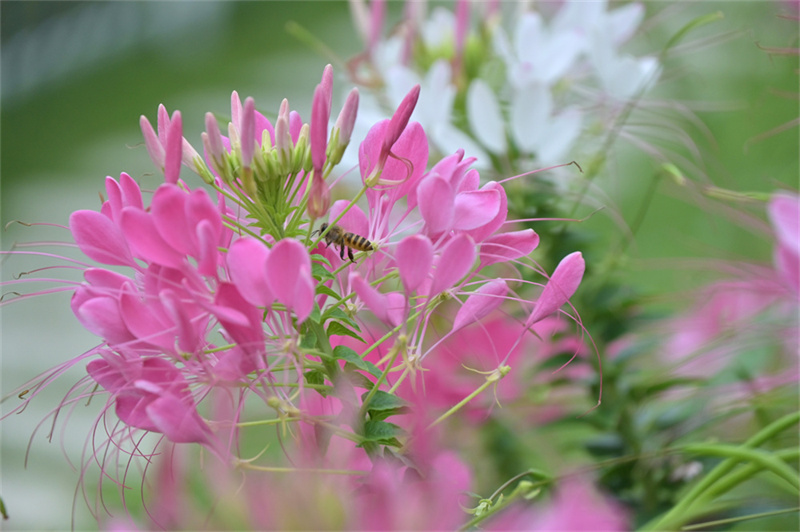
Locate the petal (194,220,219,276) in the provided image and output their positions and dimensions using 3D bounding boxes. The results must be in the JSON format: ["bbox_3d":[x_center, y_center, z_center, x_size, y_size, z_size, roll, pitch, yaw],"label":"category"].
[{"bbox_3d":[-0.044,-0.004,1.055,0.005,0.013,0.004,-11,7,-36],"label":"petal"}]

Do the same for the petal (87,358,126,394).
[{"bbox_3d":[-0.074,0.029,1.180,0.015,0.008,0.005,28,-11,-6],"label":"petal"}]

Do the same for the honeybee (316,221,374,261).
[{"bbox_3d":[-0.013,-0.005,1.050,0.014,0.007,0.006,21,3,-3],"label":"honeybee"}]

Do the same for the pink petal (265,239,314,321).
[{"bbox_3d":[-0.024,0.003,1.030,0.011,0.018,0.004,-3,-3,0],"label":"pink petal"}]

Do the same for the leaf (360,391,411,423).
[{"bbox_3d":[-0.003,0.029,0.985,0.010,0.005,0.005,12,31,9],"label":"leaf"}]

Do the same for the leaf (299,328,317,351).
[{"bbox_3d":[-0.024,0.019,1.205,0.004,0.006,0.003,9,-12,11],"label":"leaf"}]

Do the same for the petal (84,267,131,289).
[{"bbox_3d":[-0.066,0.003,1.050,0.011,0.004,0.007,13,23,1],"label":"petal"}]

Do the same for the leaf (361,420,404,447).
[{"bbox_3d":[-0.004,0.039,1.080,0.010,0.004,0.006,-8,39,17],"label":"leaf"}]

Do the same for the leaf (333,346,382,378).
[{"bbox_3d":[-0.010,0.022,1.045,0.013,0.004,0.005,32,18,0],"label":"leaf"}]

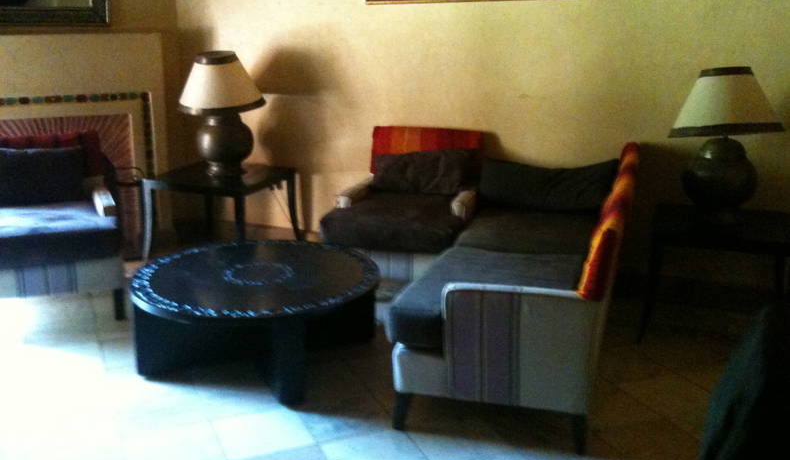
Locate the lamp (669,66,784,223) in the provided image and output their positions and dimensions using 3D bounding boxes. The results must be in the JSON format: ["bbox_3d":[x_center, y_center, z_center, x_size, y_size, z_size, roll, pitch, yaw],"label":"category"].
[{"bbox_3d":[1.513,-0.384,3.669,0.496,0.716,0.496,0,15,0],"label":"lamp"}]

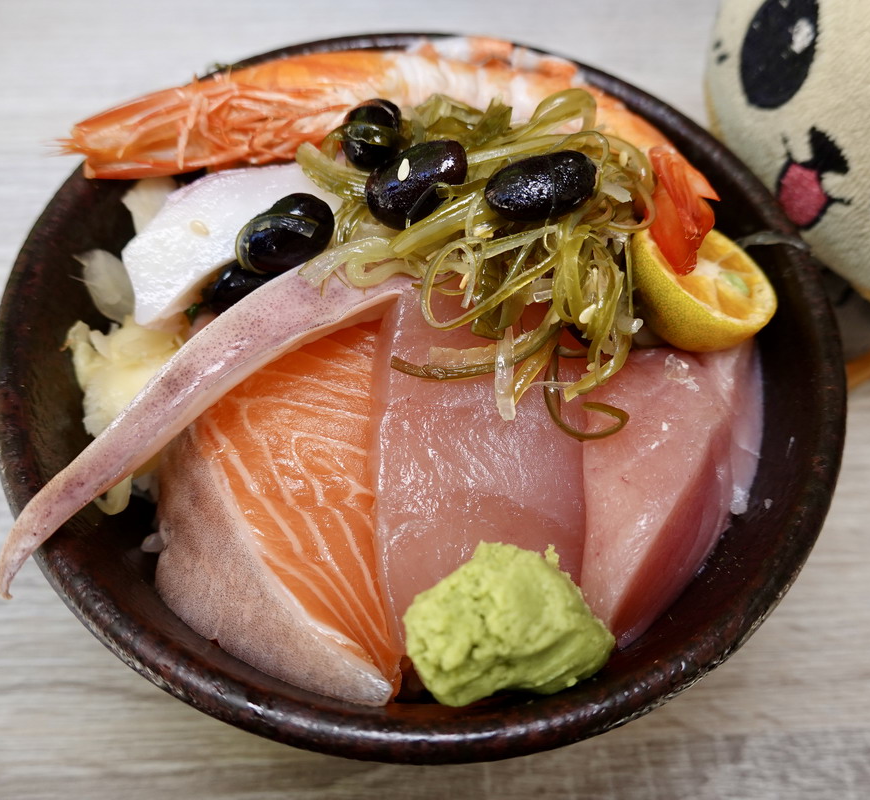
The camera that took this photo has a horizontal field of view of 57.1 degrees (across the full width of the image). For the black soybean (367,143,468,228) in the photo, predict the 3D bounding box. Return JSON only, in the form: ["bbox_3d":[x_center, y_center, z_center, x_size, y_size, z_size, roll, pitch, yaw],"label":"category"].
[{"bbox_3d":[-0.003,-0.037,0.137,0.019,0.012,0.013,-33,67,-3],"label":"black soybean"}]

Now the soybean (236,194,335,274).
[{"bbox_3d":[-0.026,-0.029,0.139,0.019,0.010,0.011,-33,67,-3],"label":"soybean"}]

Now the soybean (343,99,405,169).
[{"bbox_3d":[-0.011,-0.049,0.146,0.011,0.010,0.017,13,56,5],"label":"soybean"}]

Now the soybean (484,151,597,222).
[{"bbox_3d":[0.018,-0.036,0.137,0.020,0.011,0.012,-13,62,-4],"label":"soybean"}]

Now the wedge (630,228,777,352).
[{"bbox_3d":[0.044,-0.019,0.143,0.028,0.014,0.028,42,43,8],"label":"wedge"}]

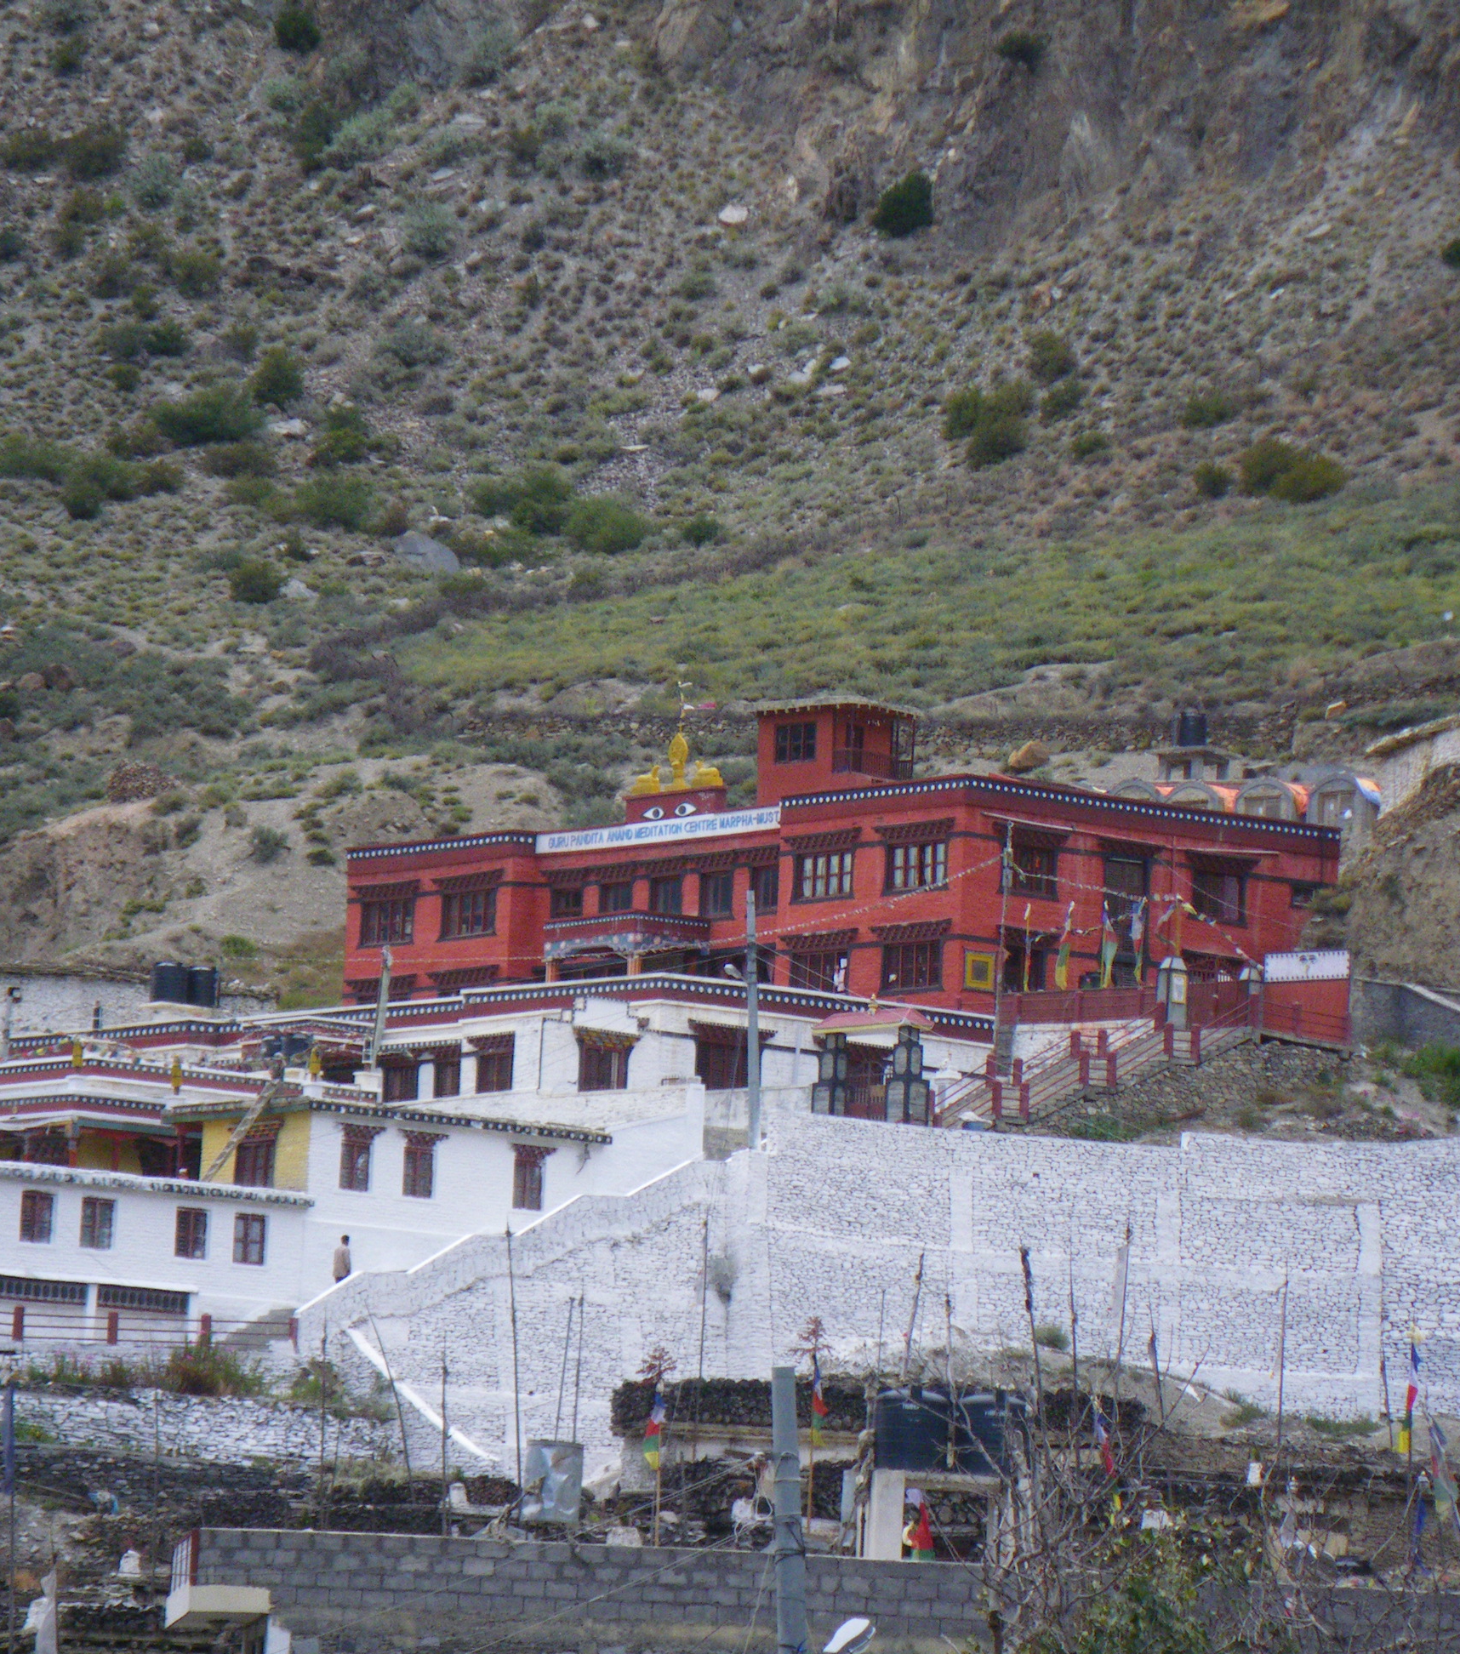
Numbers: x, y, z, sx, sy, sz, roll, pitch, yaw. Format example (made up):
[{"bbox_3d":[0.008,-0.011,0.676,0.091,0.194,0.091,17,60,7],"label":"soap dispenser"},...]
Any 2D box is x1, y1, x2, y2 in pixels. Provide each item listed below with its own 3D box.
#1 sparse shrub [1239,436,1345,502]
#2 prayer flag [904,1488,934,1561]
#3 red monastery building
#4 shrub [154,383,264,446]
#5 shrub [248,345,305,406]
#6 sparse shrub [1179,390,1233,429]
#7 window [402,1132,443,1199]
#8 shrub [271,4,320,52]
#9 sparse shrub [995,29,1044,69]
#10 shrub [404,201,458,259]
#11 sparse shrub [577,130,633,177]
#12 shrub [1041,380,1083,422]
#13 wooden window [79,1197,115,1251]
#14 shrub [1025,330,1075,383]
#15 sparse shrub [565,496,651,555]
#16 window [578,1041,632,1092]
[{"bbox_3d":[21.822,-13.902,346.000,4.061,2.398,3.522,1,-7,0],"label":"sparse shrub"},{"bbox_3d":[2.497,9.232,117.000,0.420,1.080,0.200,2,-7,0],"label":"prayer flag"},{"bbox_3d":[3.341,2.111,273.412,15.241,10.497,28.770,8,-9,-40],"label":"red monastery building"},{"bbox_3d":[-20.335,-16.100,348.000,4.216,2.226,3.657,1,-7,0],"label":"shrub"},{"bbox_3d":[-17.883,-17.815,352.000,2.244,2.210,2.019,2,-7,0],"label":"shrub"},{"bbox_3d":[18.801,-16.455,352.000,2.040,1.410,1.836,2,-7,0],"label":"sparse shrub"},{"bbox_3d":[-7.847,8.639,227.584,0.300,1.570,1.135,-5,-10,43],"label":"window"},{"bbox_3d":[-18.925,-34.739,388.000,2.099,1.940,1.889,2,-7,0],"label":"shrub"},{"bbox_3d":[12.656,-34.014,390.000,2.141,1.663,1.857,1,-7,0],"label":"sparse shrub"},{"bbox_3d":[-12.503,-24.827,372.000,2.183,2.248,1.893,1,-7,0],"label":"shrub"},{"bbox_3d":[-5.313,-28.778,382.000,2.386,1.833,2.070,1,-7,0],"label":"sparse shrub"},{"bbox_3d":[14.316,-18.369,385.000,1.876,1.711,1.644,1,-8,2],"label":"shrub"},{"bbox_3d":[-16.896,10.574,238.000,1.000,1.310,0.120,-4,-10,38],"label":"wooden window"},{"bbox_3d":[13.006,-19.090,362.000,1.987,1.994,1.724,1,-7,0],"label":"shrub"},{"bbox_3d":[-5.041,-12.374,365.000,3.420,2.076,2.997,2,-8,-1],"label":"sparse shrub"},{"bbox_3d":[-3.375,6.518,241.000,1.635,1.420,0.250,7,-9,-37],"label":"window"}]

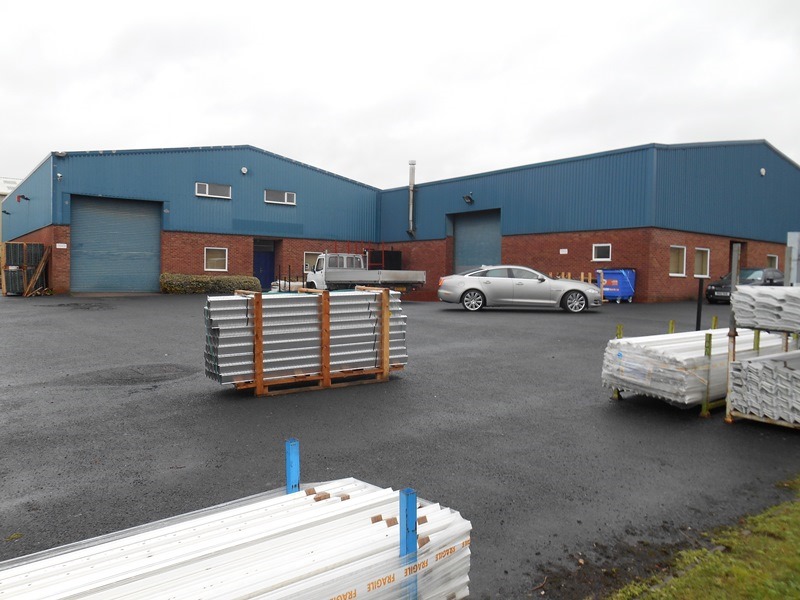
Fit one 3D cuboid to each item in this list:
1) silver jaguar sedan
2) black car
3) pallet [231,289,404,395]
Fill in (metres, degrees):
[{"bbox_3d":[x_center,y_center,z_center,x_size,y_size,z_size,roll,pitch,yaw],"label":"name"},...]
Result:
[{"bbox_3d":[3.680,-0.360,18.700,5.120,1.450,1.930,1,2,3],"label":"silver jaguar sedan"},{"bbox_3d":[14.000,-0.525,23.750,4.600,1.430,1.820,-1,3,-36],"label":"black car"},{"bbox_3d":[-1.091,0.466,7.693,2.209,1.183,0.771,-3,5,-31],"label":"pallet"}]

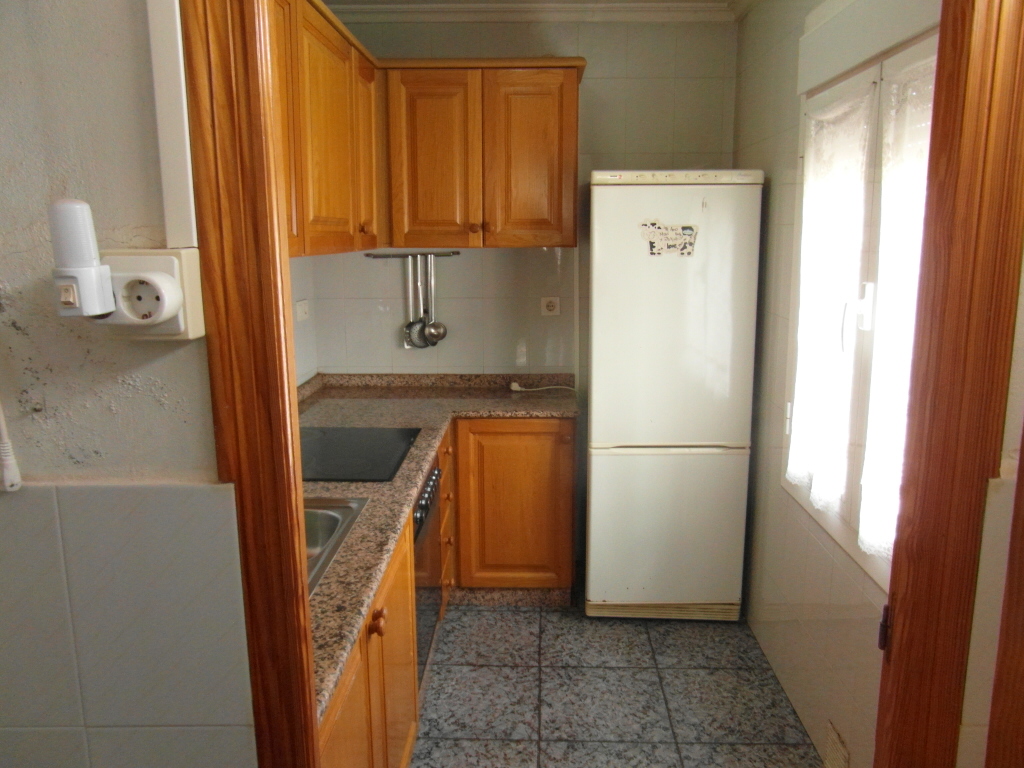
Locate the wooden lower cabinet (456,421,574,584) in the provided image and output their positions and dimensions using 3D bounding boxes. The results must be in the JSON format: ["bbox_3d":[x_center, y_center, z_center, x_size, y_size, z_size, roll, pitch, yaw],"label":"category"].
[{"bbox_3d":[0.024,0.424,2.999,0.452,0.687,0.520,0,10,2],"label":"wooden lower cabinet"}]

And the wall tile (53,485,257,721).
[{"bbox_3d":[-0.406,0.257,0.821,0.203,0.298,0.012,0,10,2],"label":"wall tile"}]

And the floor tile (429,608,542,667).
[{"bbox_3d":[-0.091,0.949,2.650,0.391,0.012,0.386,0,10,2],"label":"floor tile"}]

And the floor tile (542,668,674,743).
[{"bbox_3d":[0.288,1.017,2.262,0.391,0.012,0.379,0,10,2],"label":"floor tile"}]

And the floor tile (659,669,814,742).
[{"bbox_3d":[0.680,1.018,2.250,0.392,0.012,0.379,0,10,2],"label":"floor tile"}]

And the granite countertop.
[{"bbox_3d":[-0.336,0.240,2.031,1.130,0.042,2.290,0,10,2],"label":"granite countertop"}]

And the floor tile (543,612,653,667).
[{"bbox_3d":[0.300,0.949,2.639,0.391,0.012,0.386,0,10,2],"label":"floor tile"}]

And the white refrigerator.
[{"bbox_3d":[0.591,0.036,2.912,0.599,1.679,0.570,0,10,3],"label":"white refrigerator"}]

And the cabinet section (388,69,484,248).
[{"bbox_3d":[-0.285,-0.902,2.922,0.368,0.659,0.360,0,12,2],"label":"cabinet section"}]

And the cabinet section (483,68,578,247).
[{"bbox_3d":[0.080,-0.901,2.908,0.361,0.659,0.360,0,12,2],"label":"cabinet section"}]

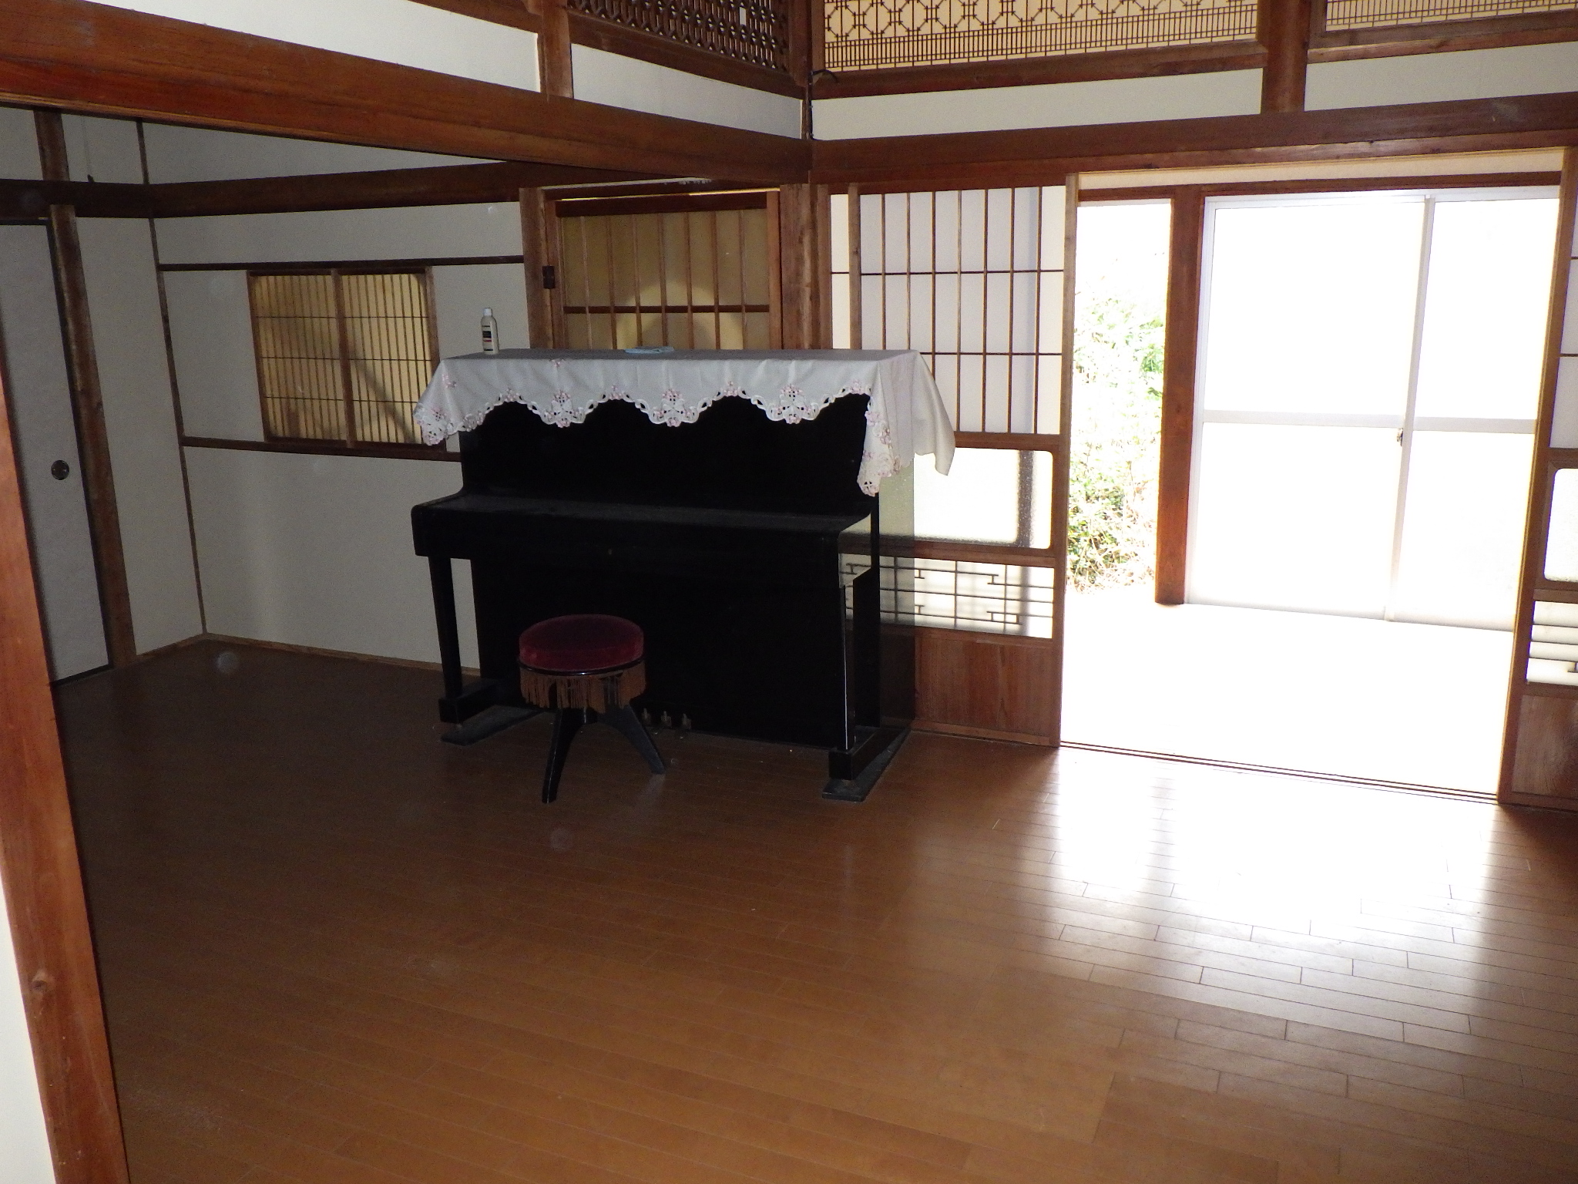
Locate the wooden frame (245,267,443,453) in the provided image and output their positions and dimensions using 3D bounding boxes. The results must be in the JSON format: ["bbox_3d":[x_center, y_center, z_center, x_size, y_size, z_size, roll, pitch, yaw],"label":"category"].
[{"bbox_3d":[-1.694,-0.890,4.886,0.910,0.690,0.050,5,16,23],"label":"wooden frame"}]

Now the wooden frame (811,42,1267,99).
[{"bbox_3d":[0.662,-1.479,3.630,1.300,0.070,0.070,5,16,23],"label":"wooden frame"}]

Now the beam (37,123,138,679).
[{"bbox_3d":[-2.725,-0.780,4.997,0.100,2.180,0.110,5,16,23],"label":"beam"}]

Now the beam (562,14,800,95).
[{"bbox_3d":[-0.240,-1.367,3.305,0.070,0.065,1.270,5,16,23],"label":"beam"}]

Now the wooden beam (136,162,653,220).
[{"bbox_3d":[-1.330,-1.445,4.555,2.640,0.132,0.065,5,16,23],"label":"wooden beam"}]

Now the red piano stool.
[{"bbox_3d":[-0.619,0.347,3.875,0.400,0.460,0.400,-1,14,0],"label":"red piano stool"}]

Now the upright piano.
[{"bbox_3d":[-0.376,-0.118,4.081,1.470,1.246,0.670,5,16,22],"label":"upright piano"}]

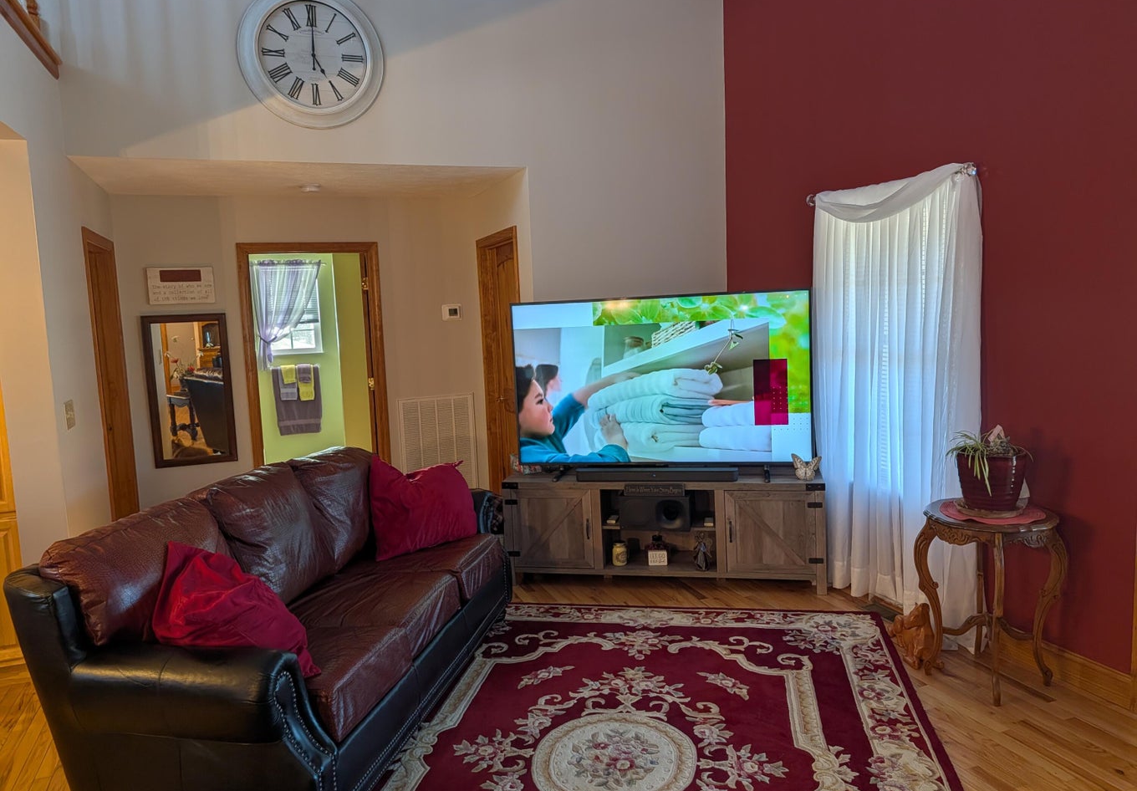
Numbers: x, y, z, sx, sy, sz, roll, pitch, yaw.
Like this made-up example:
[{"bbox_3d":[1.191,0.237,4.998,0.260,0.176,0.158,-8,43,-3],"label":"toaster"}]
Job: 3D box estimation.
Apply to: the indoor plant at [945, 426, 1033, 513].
[{"bbox_3d":[1.717,0.287,3.206,0.300,0.335,0.290,-5,7,-21],"label":"indoor plant"}]

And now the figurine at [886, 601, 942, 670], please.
[{"bbox_3d":[1.532,1.040,3.521,0.175,0.240,0.175,-6,8,-30],"label":"figurine"}]

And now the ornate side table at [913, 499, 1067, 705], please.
[{"bbox_3d":[1.714,0.829,3.221,0.500,0.700,0.500,-5,7,-21],"label":"ornate side table"}]

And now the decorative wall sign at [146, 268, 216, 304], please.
[{"bbox_3d":[-2.530,-0.717,5.163,0.395,0.238,0.028,-5,7,-22],"label":"decorative wall sign"}]

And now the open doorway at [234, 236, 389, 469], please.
[{"bbox_3d":[-1.805,-0.033,5.730,0.950,2.130,0.150,-5,7,-21],"label":"open doorway"}]

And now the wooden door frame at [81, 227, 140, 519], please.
[{"bbox_3d":[-2.651,0.141,4.569,0.130,2.110,1.000,-5,7,-22],"label":"wooden door frame"}]

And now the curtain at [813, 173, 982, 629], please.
[{"bbox_3d":[1.583,0.043,3.904,0.135,2.130,1.050,-5,7,-22],"label":"curtain"}]

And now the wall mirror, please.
[{"bbox_3d":[-2.505,-0.031,5.239,0.505,1.010,0.035,-5,7,-22],"label":"wall mirror"}]

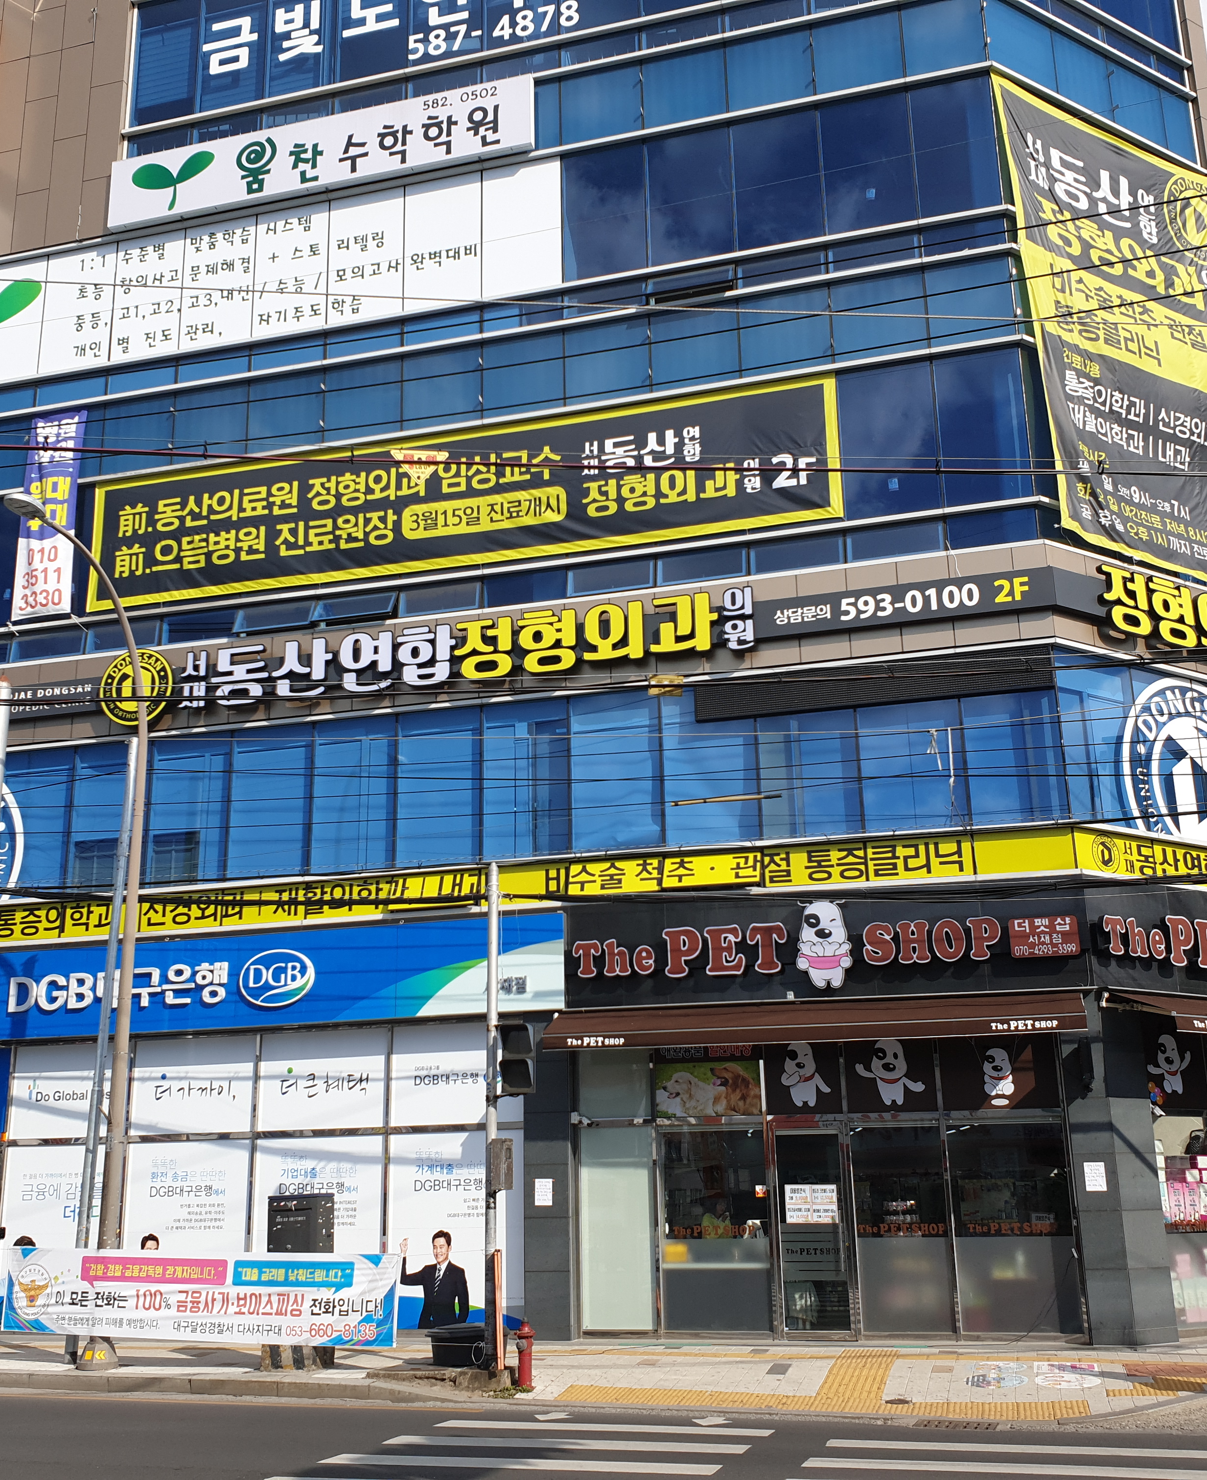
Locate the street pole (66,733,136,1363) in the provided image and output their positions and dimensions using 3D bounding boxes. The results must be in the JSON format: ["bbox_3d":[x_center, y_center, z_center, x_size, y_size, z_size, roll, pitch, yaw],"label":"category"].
[{"bbox_3d":[-5.615,3.291,16.695,0.150,6.935,0.150,-4,-16,15],"label":"street pole"}]

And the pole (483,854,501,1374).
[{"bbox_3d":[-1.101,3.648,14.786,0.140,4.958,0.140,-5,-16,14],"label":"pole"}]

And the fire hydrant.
[{"bbox_3d":[-0.742,5.872,14.172,0.180,0.617,0.200,-10,-18,29],"label":"fire hydrant"}]

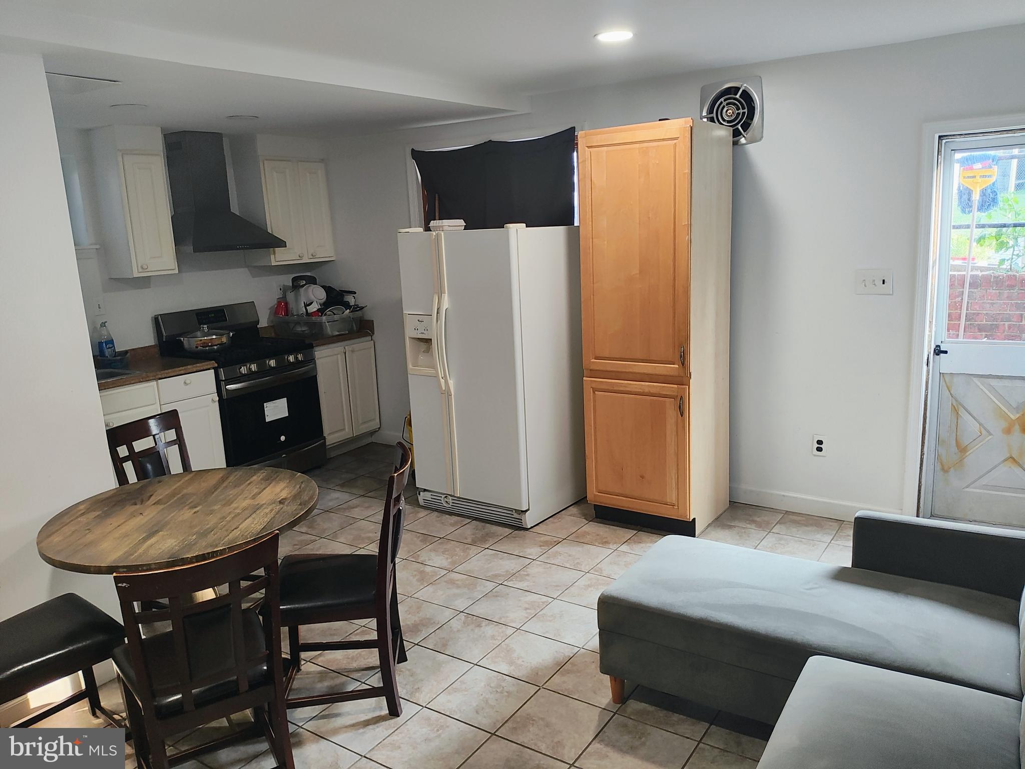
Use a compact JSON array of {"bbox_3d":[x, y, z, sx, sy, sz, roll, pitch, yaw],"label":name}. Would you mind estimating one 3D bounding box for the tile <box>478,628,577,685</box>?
[{"bbox_3d":[0.067,1.074,2.912,0.300,0.010,0.300,5,13,34],"label":"tile"}]

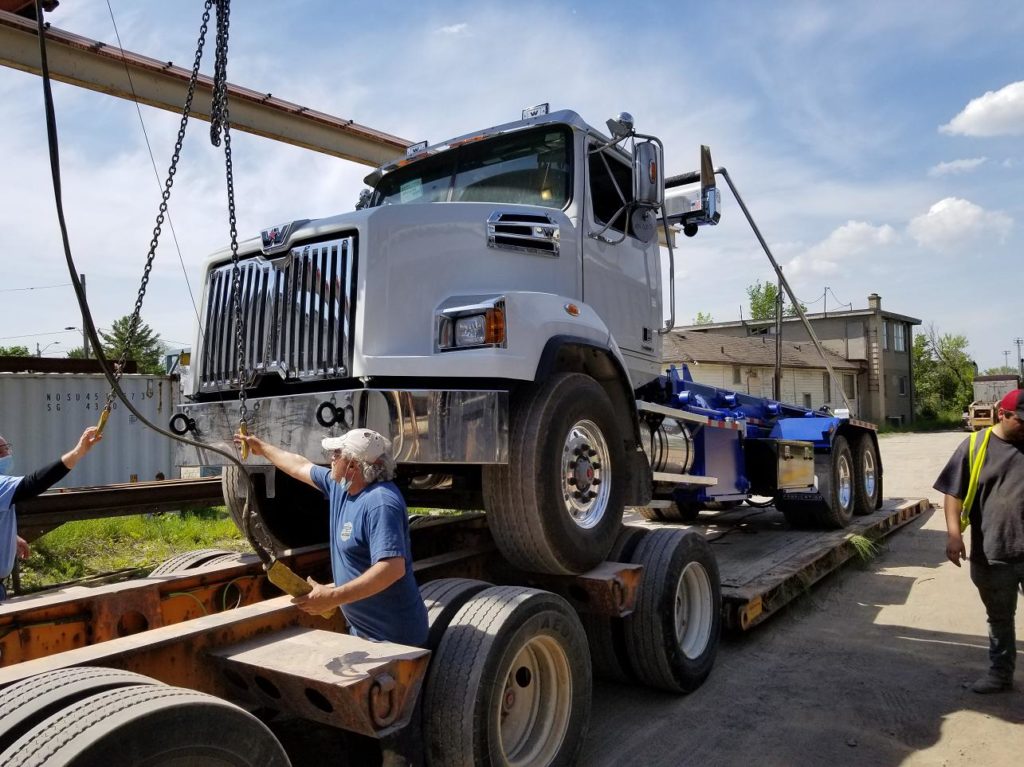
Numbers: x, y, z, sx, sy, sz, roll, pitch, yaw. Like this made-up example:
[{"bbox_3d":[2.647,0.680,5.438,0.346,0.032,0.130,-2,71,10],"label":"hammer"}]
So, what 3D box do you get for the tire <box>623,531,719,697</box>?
[{"bbox_3d":[1.080,1.460,5.000,0.280,0.980,0.980,-2,0,36],"label":"tire"}]

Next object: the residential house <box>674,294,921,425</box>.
[{"bbox_3d":[17.600,-1.100,50.000,14.000,6.900,8.500,-2,0,40],"label":"residential house"}]

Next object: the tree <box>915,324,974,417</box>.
[{"bbox_3d":[29.000,-0.650,52.000,5.000,6.800,5.000,-1,0,0],"label":"tree"}]

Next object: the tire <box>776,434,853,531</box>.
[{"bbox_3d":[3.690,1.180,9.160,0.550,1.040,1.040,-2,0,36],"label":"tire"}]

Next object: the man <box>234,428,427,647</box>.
[{"bbox_3d":[-0.775,1.050,3.230,0.720,1.720,0.880,0,-2,-29],"label":"man"}]

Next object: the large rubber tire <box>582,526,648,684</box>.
[{"bbox_3d":[0.830,1.480,5.180,0.280,0.980,0.980,-2,0,36],"label":"large rubber tire"}]

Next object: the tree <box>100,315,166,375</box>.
[{"bbox_3d":[-29.700,-1.050,60.000,5.500,8.300,5.500,-1,0,0],"label":"tree"}]

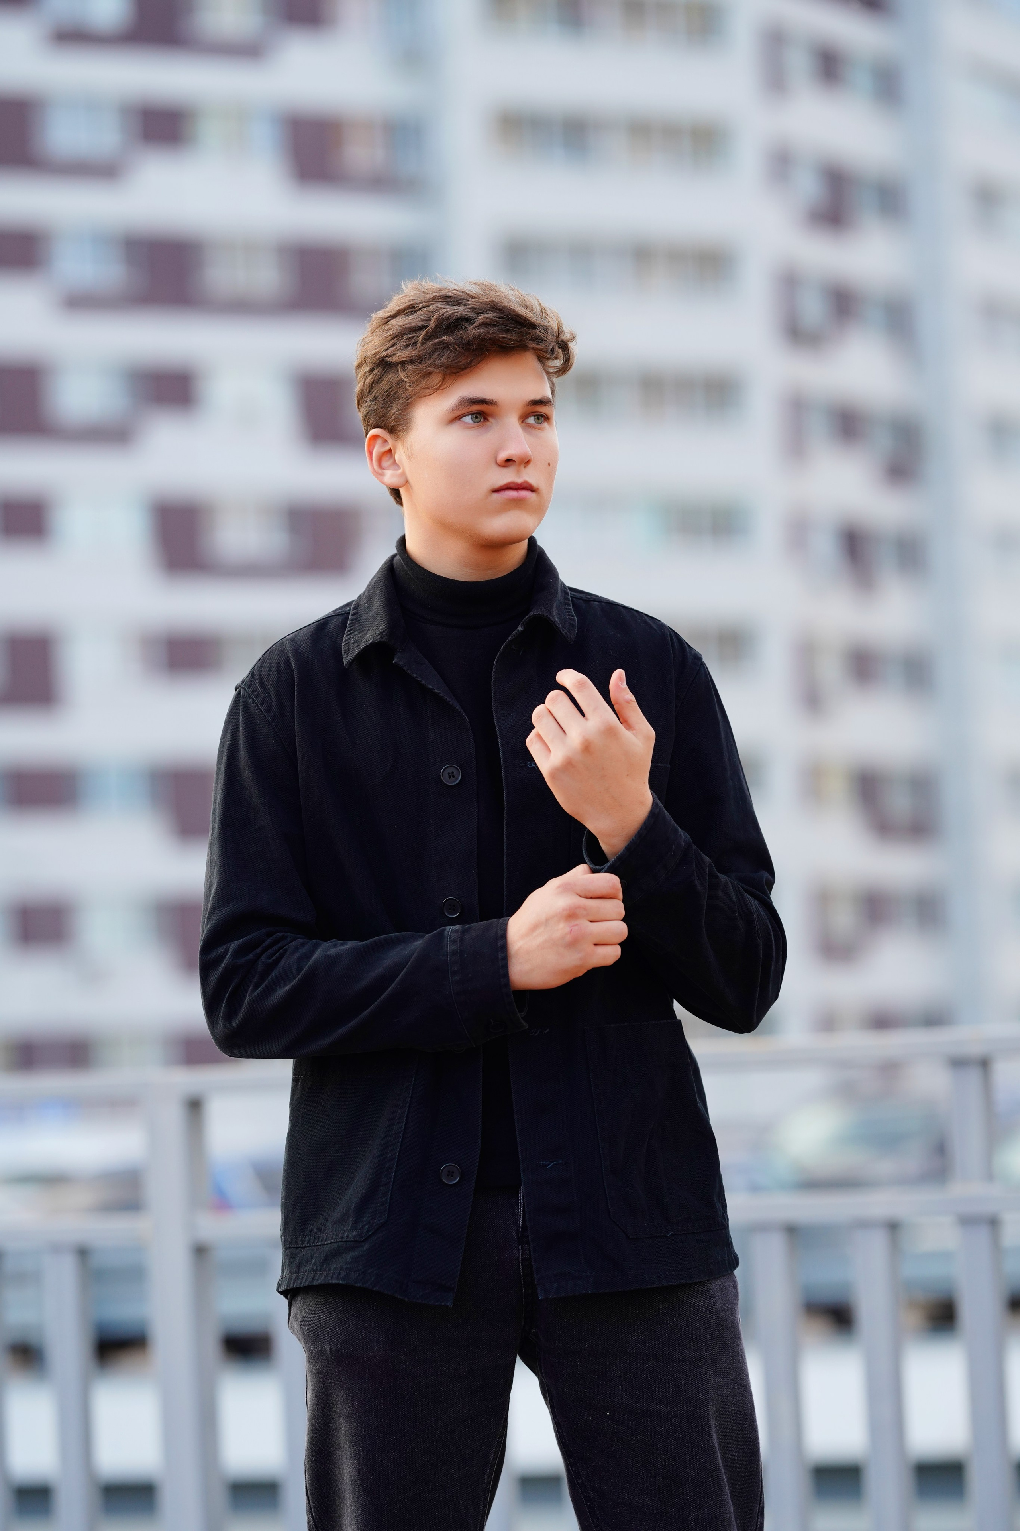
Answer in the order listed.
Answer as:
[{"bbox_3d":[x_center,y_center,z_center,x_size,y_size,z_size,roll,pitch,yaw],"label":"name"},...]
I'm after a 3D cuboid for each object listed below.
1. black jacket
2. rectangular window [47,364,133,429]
[{"bbox_3d":[-0.017,0.144,5.280,0.530,0.700,0.380,-2,-5,-6],"label":"black jacket"},{"bbox_3d":[-8.926,-7.831,121.839,1.990,1.339,0.200,0,-5,-28],"label":"rectangular window"}]

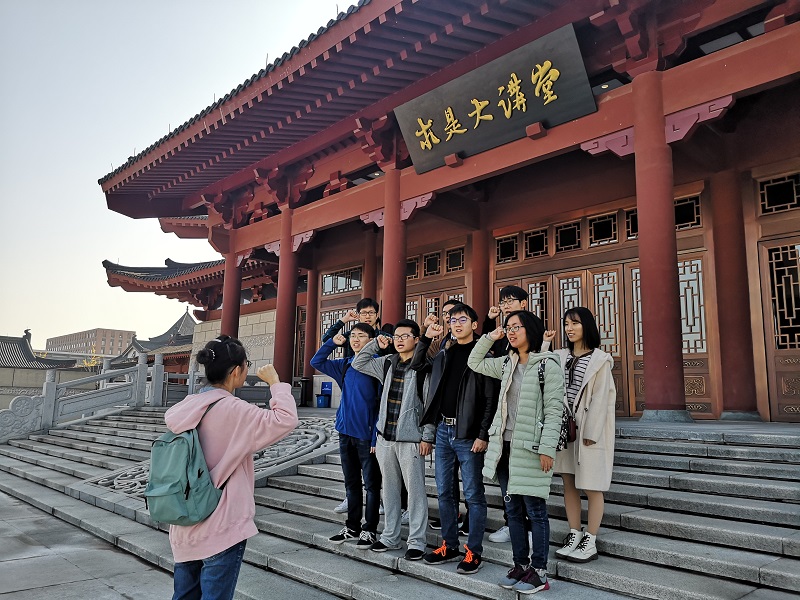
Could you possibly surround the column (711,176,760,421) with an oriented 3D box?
[{"bbox_3d":[6.709,-0.131,12.594,0.600,5.099,0.600,10,-13,-43],"label":"column"}]

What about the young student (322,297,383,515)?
[{"bbox_3d":[-0.358,0.915,5.576,0.600,1.901,0.440,-5,-11,34],"label":"young student"}]

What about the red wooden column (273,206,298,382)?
[{"bbox_3d":[-3.269,0.133,18.099,0.560,5.914,0.560,10,-13,-43],"label":"red wooden column"}]

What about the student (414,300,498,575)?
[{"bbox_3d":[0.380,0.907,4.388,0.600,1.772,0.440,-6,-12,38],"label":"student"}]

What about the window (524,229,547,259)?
[{"bbox_3d":[3.538,-1.454,16.196,0.080,0.730,0.710,10,-13,-43],"label":"window"}]

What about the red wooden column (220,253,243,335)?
[{"bbox_3d":[-5.652,0.983,20.768,0.570,5.127,0.570,10,-13,-43],"label":"red wooden column"}]

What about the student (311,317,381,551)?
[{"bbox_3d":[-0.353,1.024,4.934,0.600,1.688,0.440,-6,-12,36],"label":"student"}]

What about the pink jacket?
[{"bbox_3d":[-0.725,0.729,2.700,0.460,0.710,0.530,10,-13,-44],"label":"pink jacket"}]

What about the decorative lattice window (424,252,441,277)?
[{"bbox_3d":[0.979,-1.072,18.573,0.080,0.702,0.694,10,-13,-43],"label":"decorative lattice window"}]

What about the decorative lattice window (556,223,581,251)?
[{"bbox_3d":[4.119,-1.543,15.343,0.080,0.668,0.733,10,-13,-43],"label":"decorative lattice window"}]

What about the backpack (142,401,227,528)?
[{"bbox_3d":[-0.887,0.684,2.580,0.180,0.450,0.300,10,-13,-44],"label":"backpack"}]

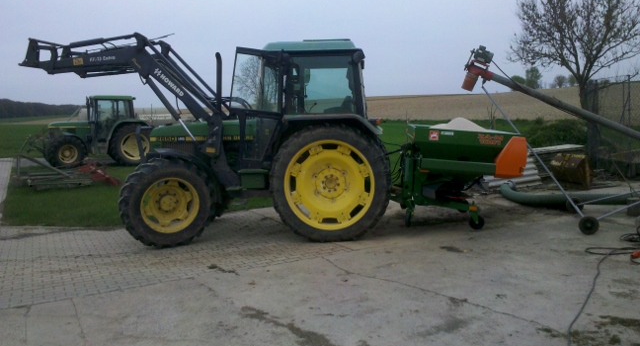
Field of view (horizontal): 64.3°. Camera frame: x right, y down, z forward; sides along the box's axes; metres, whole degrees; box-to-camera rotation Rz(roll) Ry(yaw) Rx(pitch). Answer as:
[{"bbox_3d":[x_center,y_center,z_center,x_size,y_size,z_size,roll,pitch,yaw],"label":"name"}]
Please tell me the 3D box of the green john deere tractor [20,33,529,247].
[{"bbox_3d":[-0.740,-0.530,7.600,6.800,2.820,2.100,-1,6,5],"label":"green john deere tractor"}]

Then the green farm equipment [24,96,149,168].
[{"bbox_3d":[-8.720,-1.550,19.850,4.600,2.780,2.100,-4,7,-23],"label":"green farm equipment"}]

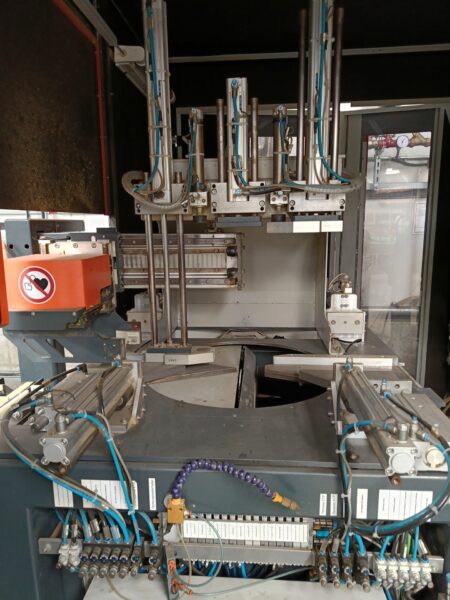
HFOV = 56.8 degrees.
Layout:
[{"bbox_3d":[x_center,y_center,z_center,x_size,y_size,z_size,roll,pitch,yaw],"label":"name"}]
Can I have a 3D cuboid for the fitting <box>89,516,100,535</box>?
[{"bbox_3d":[-0.333,0.579,1.067,0.019,0.036,0.018,0,10,5],"label":"fitting"}]

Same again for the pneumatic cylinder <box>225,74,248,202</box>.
[{"bbox_3d":[0.034,-0.427,1.131,0.054,0.310,0.058,0,11,4],"label":"pneumatic cylinder"}]

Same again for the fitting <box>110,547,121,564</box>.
[{"bbox_3d":[-0.263,0.613,0.997,0.019,0.019,0.027,0,10,5],"label":"fitting"}]

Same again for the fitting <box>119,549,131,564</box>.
[{"bbox_3d":[-0.241,0.614,0.996,0.019,0.019,0.027,0,10,5],"label":"fitting"}]

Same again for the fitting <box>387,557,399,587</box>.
[{"bbox_3d":[0.405,0.656,1.006,0.021,0.052,0.034,0,10,5],"label":"fitting"}]

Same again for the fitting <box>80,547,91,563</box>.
[{"bbox_3d":[-0.337,0.614,1.004,0.019,0.019,0.027,0,10,5],"label":"fitting"}]

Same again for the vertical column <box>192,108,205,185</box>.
[{"bbox_3d":[-0.080,-0.469,1.279,0.030,0.217,0.032,0,10,5],"label":"vertical column"}]

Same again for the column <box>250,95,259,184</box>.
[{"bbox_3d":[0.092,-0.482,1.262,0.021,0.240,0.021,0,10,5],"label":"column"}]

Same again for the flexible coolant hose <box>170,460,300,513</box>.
[{"bbox_3d":[0.023,0.413,0.921,0.275,0.098,0.050,0,10,5],"label":"flexible coolant hose"}]

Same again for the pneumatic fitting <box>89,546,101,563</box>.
[{"bbox_3d":[-0.314,0.613,1.002,0.019,0.019,0.027,0,10,5],"label":"pneumatic fitting"}]

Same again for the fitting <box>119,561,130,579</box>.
[{"bbox_3d":[-0.241,0.646,0.997,0.019,0.020,0.030,0,10,5],"label":"fitting"}]

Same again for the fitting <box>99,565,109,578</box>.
[{"bbox_3d":[-0.307,0.687,1.053,0.018,0.027,0.020,0,10,5],"label":"fitting"}]

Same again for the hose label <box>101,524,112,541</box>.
[{"bbox_3d":[-0.224,0.442,0.790,0.013,0.026,0.010,-8,7,5],"label":"hose label"}]

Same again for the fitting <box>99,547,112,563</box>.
[{"bbox_3d":[-0.287,0.611,0.999,0.019,0.019,0.027,0,10,5],"label":"fitting"}]

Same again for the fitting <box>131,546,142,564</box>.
[{"bbox_3d":[-0.224,0.646,1.054,0.022,0.034,0.024,0,10,5],"label":"fitting"}]

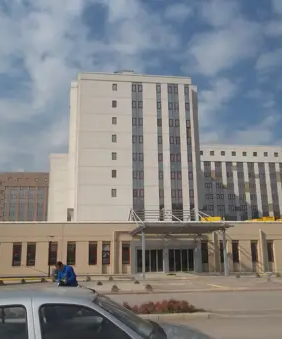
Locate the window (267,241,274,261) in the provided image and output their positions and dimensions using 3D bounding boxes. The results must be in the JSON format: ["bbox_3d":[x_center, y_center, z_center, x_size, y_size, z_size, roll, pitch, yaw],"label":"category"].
[{"bbox_3d":[13.457,8.548,36.677,0.770,2.173,0.200,1,-13,-8],"label":"window"}]

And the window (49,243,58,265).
[{"bbox_3d":[-8.359,8.118,33.788,0.790,2.197,0.200,1,-13,-8],"label":"window"}]

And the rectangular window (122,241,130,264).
[{"bbox_3d":[-1.320,7.725,32.543,0.780,2.006,0.200,1,-14,-6],"label":"rectangular window"}]

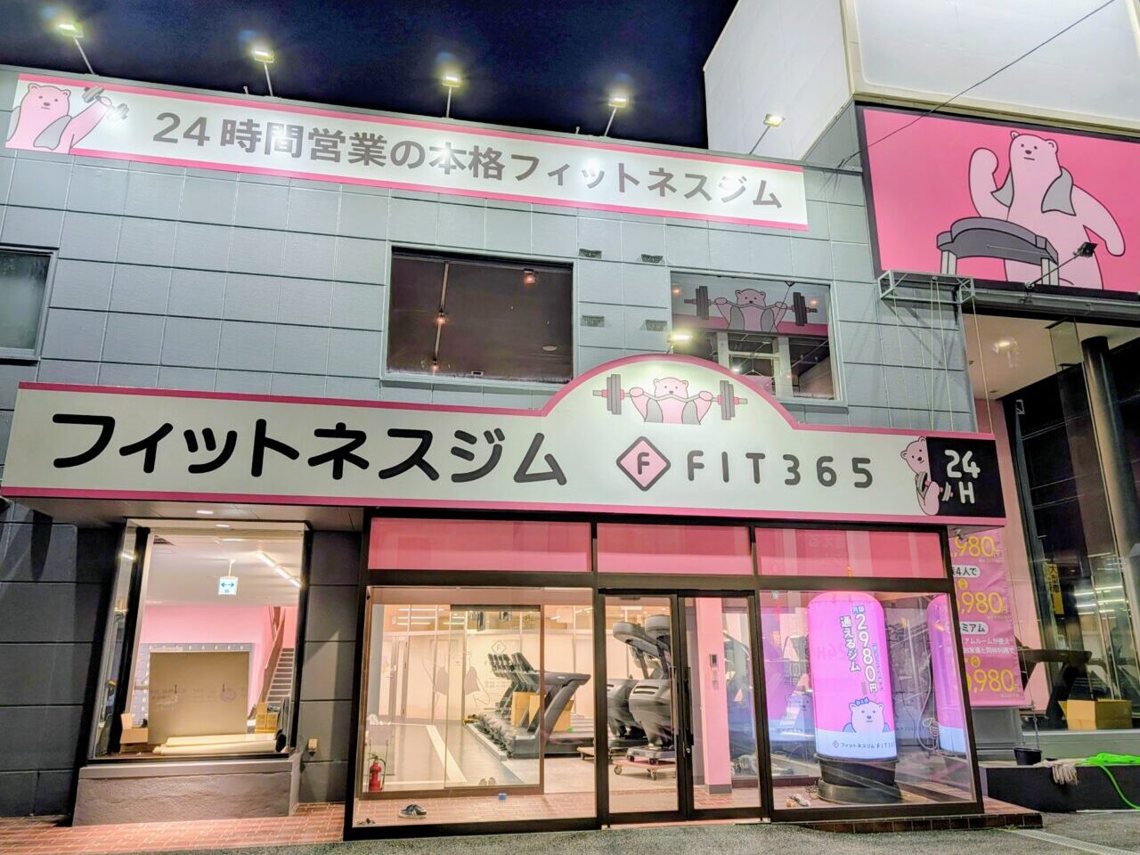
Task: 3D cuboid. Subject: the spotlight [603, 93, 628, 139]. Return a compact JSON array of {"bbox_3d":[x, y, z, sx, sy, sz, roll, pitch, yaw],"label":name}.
[{"bbox_3d":[0.562,-4.111,10.393,0.270,0.230,0.760,3,-15,-11],"label":"spotlight"}]

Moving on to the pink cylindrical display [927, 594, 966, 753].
[{"bbox_3d":[4.526,2.766,9.041,0.780,1.770,0.780,3,-15,-11],"label":"pink cylindrical display"}]

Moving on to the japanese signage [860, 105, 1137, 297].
[{"bbox_3d":[6.877,-3.312,11.832,5.384,2.778,0.120,3,-15,-11],"label":"japanese signage"}]

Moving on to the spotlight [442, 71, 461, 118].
[{"bbox_3d":[-1.504,-4.212,9.991,0.260,0.230,0.760,3,-15,-11],"label":"spotlight"}]

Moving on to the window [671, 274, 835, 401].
[{"bbox_3d":[2.484,-1.212,10.500,2.325,1.691,0.100,3,-15,-11],"label":"window"}]

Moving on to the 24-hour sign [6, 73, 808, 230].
[{"bbox_3d":[-1.585,-3.449,10.158,10.009,0.990,0.060,3,-15,-11],"label":"24-hour sign"}]

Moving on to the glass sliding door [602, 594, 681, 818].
[{"bbox_3d":[0.692,2.584,7.419,0.769,2.006,0.050,3,-15,-11],"label":"glass sliding door"}]

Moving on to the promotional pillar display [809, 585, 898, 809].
[{"bbox_3d":[3.098,2.880,8.716,0.860,2.140,0.860,1,-14,-3],"label":"promotional pillar display"}]

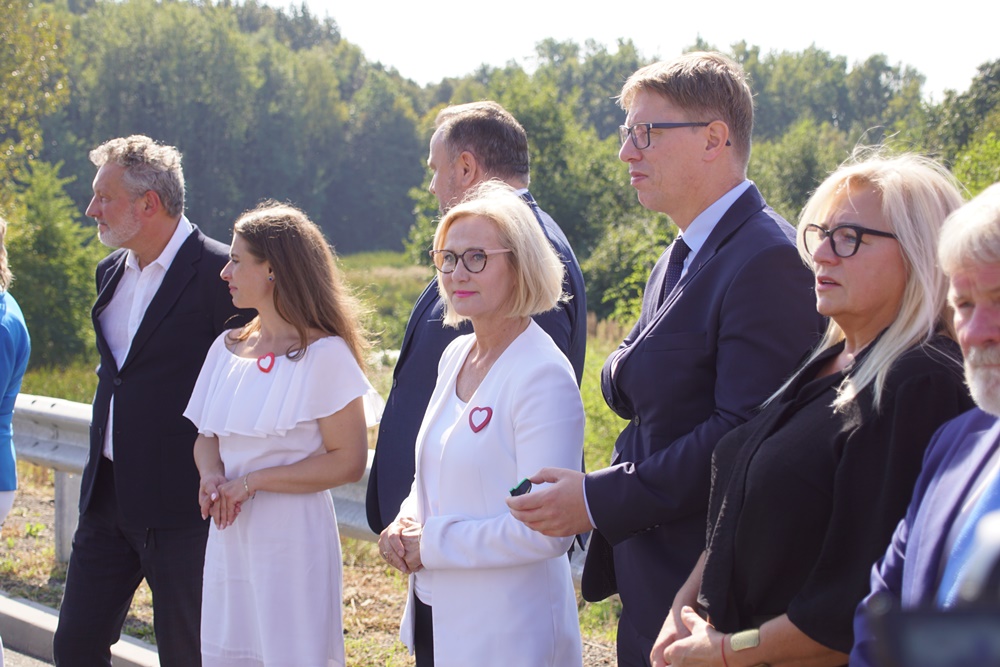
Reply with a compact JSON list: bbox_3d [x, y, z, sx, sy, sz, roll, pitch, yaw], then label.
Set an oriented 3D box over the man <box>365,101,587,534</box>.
[{"bbox_3d":[-0.050,0.455,3.860,0.380,1.860,0.540,-1,3,-15],"label":"man"}]

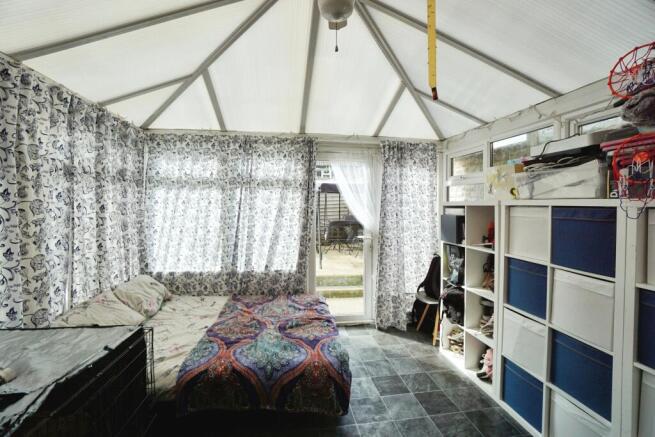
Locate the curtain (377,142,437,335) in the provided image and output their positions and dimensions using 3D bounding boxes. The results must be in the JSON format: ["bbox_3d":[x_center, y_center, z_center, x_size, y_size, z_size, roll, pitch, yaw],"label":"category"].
[{"bbox_3d":[0.963,0.177,3.344,0.790,2.260,0.150,-1,2,-7],"label":"curtain"}]

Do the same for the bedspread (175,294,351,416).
[{"bbox_3d":[-0.464,1.030,2.393,1.060,0.360,1.420,0,2,-3],"label":"bedspread"}]

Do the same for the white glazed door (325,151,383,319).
[{"bbox_3d":[0.342,0.212,3.305,0.720,2.050,0.120,-1,2,-7],"label":"white glazed door"}]

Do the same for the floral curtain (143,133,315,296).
[{"bbox_3d":[-1.054,0.088,3.096,1.860,2.070,0.140,-1,2,-7],"label":"floral curtain"}]

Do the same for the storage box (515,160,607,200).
[{"bbox_3d":[1.501,-0.216,1.643,0.360,0.200,0.500,-1,2,-8],"label":"storage box"}]

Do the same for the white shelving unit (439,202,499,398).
[{"bbox_3d":[1.389,0.619,2.394,0.390,1.500,0.755,-1,2,-8],"label":"white shelving unit"}]

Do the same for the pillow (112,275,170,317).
[{"bbox_3d":[-1.729,0.741,2.554,0.170,0.400,0.500,-43,8,-5],"label":"pillow"}]

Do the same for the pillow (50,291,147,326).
[{"bbox_3d":[-1.645,0.759,2.031,0.170,0.420,0.600,-43,8,-5],"label":"pillow"}]

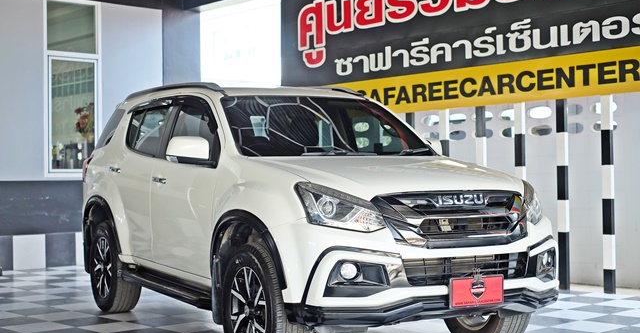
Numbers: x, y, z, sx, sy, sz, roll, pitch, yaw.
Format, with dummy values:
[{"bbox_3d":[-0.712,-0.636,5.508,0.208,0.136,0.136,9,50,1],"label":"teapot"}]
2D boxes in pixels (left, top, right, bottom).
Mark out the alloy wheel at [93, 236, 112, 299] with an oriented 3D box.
[{"bbox_3d":[-1.691,0.831,7.724,0.180,0.488,0.488,0,-1,-29],"label":"alloy wheel"}]

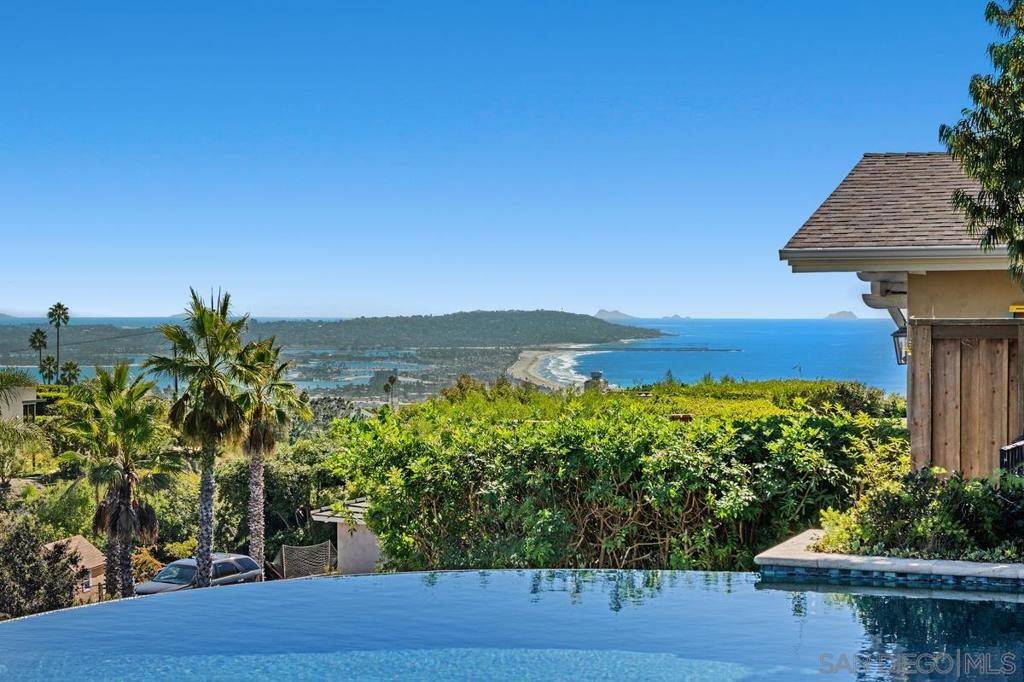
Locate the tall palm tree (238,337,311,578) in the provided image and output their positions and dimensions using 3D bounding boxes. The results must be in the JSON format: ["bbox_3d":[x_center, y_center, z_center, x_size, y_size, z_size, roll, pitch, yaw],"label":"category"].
[{"bbox_3d":[-6.579,3.405,54.000,2.220,6.950,2.220,0,1,0],"label":"tall palm tree"}]

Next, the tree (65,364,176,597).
[{"bbox_3d":[-9.638,3.607,49.000,2.760,6.060,2.760,0,1,0],"label":"tree"}]

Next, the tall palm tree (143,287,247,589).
[{"bbox_3d":[-8.084,2.703,51.000,2.660,8.100,2.660,0,1,0],"label":"tall palm tree"}]

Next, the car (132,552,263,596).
[{"bbox_3d":[-9.150,7.070,57.287,1.820,1.520,4.750,1,1,33],"label":"car"}]

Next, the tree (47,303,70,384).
[{"bbox_3d":[-58.132,1.217,255.000,3.010,12.300,3.010,0,1,0],"label":"tree"}]

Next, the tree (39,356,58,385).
[{"bbox_3d":[-59.317,4.932,255.000,2.430,5.890,2.430,0,1,0],"label":"tree"}]

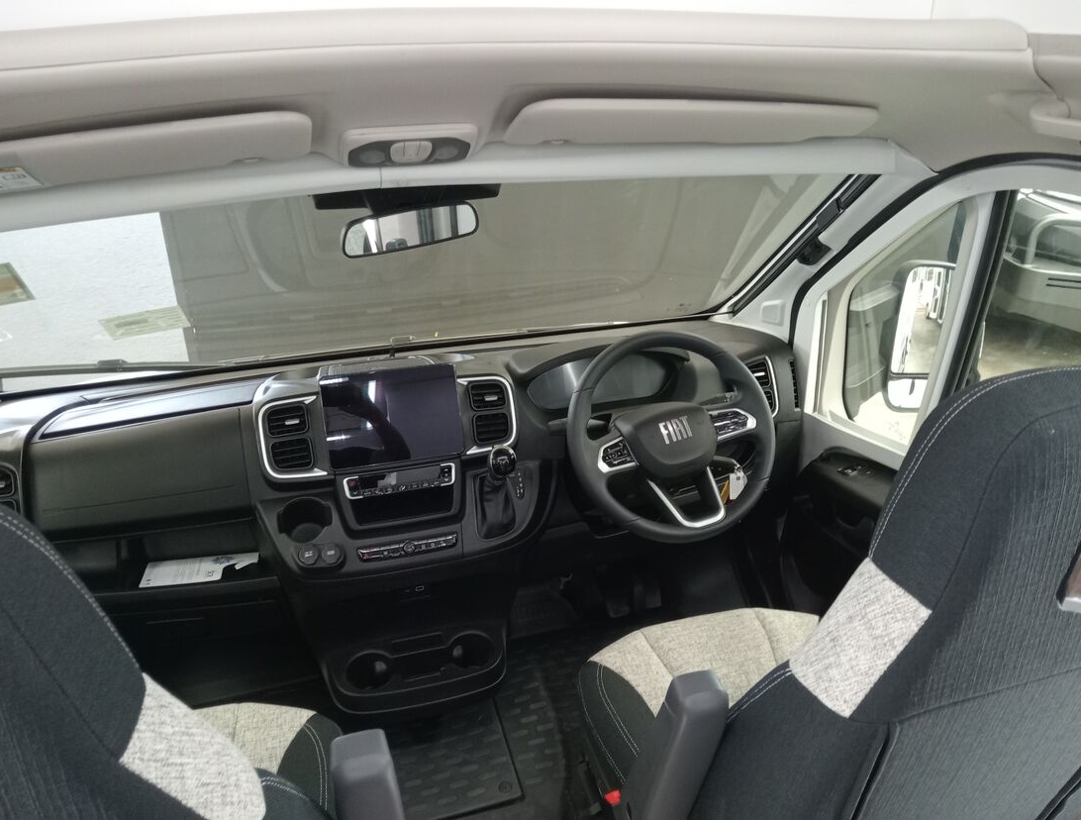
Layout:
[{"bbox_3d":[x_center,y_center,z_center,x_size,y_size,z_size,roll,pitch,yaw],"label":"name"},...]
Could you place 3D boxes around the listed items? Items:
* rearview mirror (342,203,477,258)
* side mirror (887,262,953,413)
[{"bbox_3d":[-0.212,-0.292,1.430,0.245,0.068,0.040,-17,36,-29],"label":"rearview mirror"},{"bbox_3d":[0.868,-0.186,1.980,0.215,0.360,0.130,1,26,4],"label":"side mirror"}]

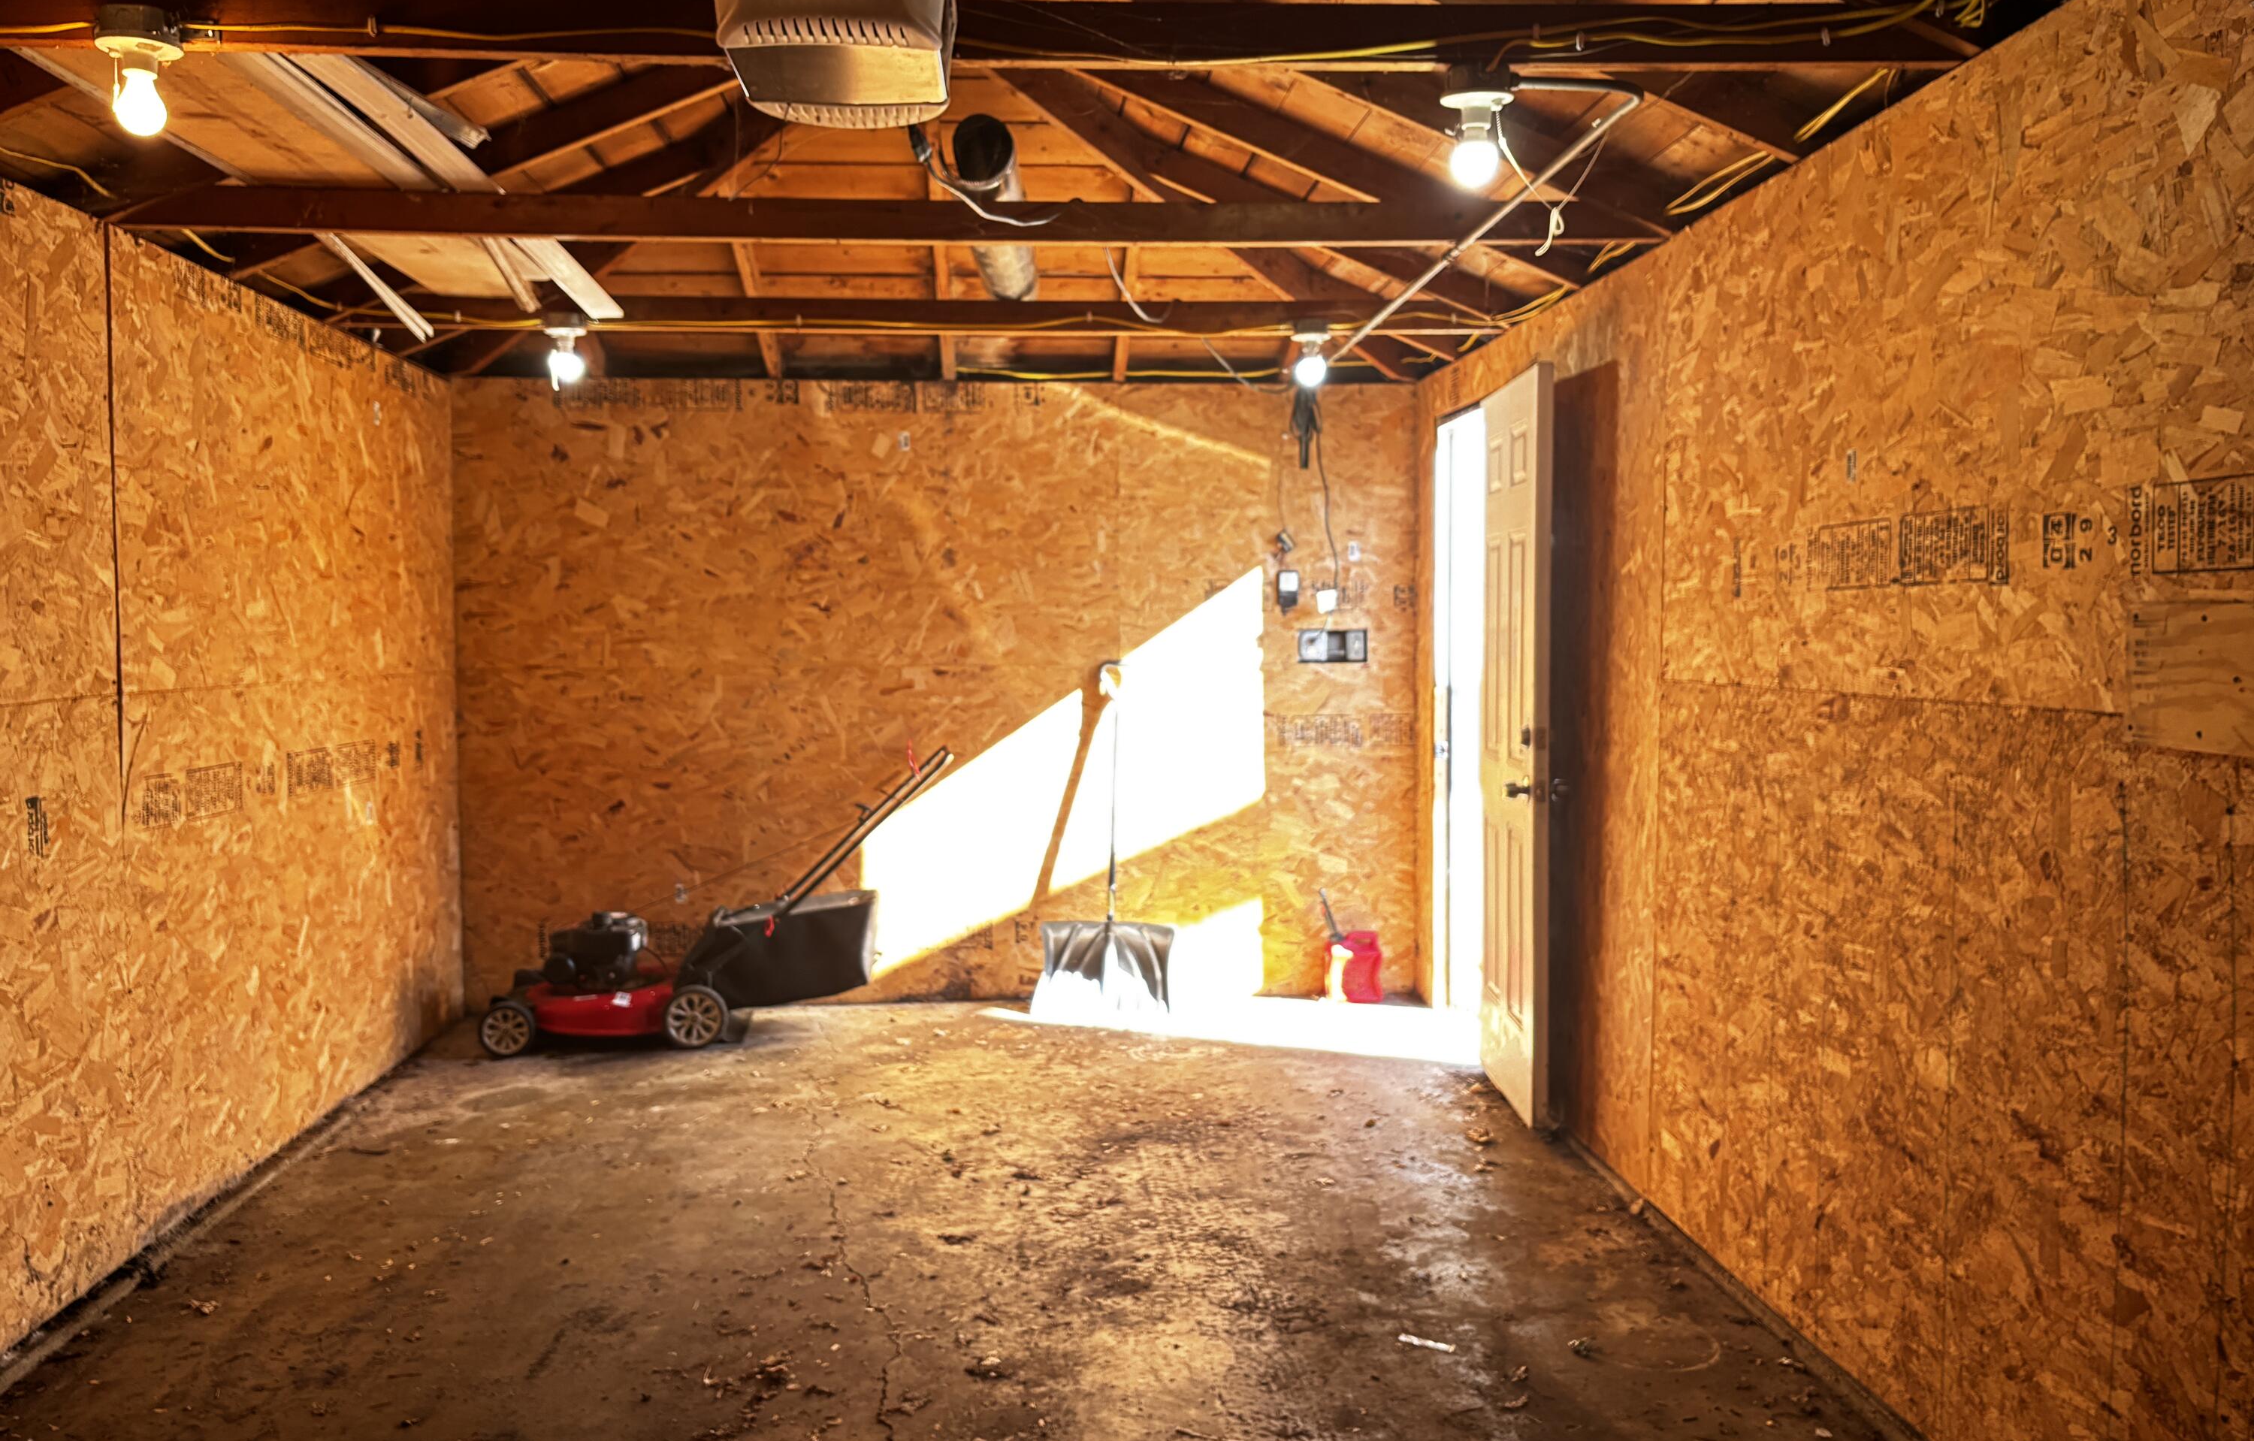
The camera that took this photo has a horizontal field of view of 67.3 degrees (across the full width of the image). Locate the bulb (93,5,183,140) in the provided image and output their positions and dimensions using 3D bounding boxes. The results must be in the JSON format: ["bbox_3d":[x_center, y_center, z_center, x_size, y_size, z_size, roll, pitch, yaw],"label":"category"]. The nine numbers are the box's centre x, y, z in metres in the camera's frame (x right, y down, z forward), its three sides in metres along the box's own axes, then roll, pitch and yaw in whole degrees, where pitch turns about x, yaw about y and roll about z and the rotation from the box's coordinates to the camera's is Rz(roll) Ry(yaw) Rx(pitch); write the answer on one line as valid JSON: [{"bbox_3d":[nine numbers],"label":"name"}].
[{"bbox_3d":[-1.407,-0.923,2.414,0.117,0.193,0.117,0,3,-4],"label":"bulb"}]

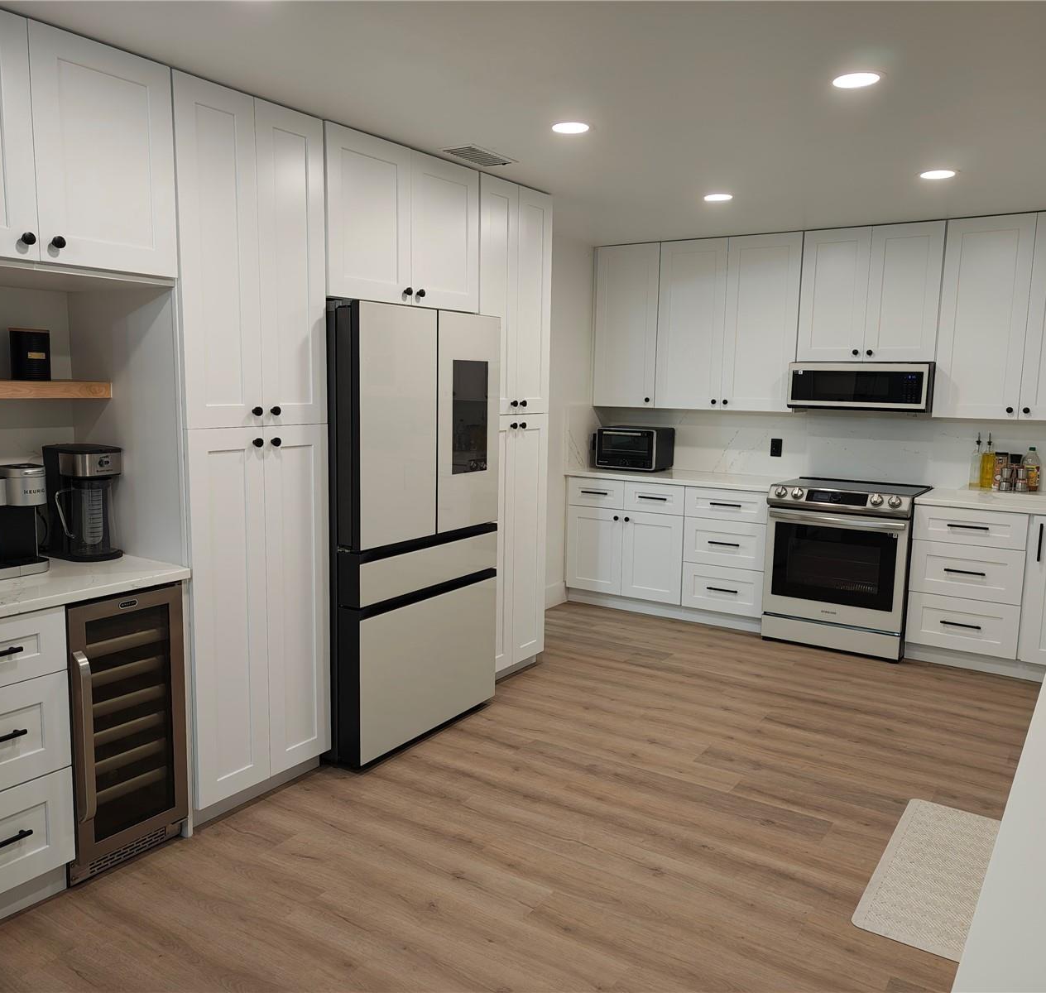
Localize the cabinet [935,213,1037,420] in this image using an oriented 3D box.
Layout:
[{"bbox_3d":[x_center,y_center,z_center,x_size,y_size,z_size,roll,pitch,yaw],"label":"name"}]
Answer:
[{"bbox_3d":[2.582,-0.977,5.116,0.429,1.075,0.328,6,9,33],"label":"cabinet"}]

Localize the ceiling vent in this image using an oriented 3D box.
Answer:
[{"bbox_3d":[-0.182,-1.382,3.745,0.182,0.014,0.355,6,9,33],"label":"ceiling vent"}]

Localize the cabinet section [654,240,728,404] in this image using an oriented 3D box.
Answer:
[{"bbox_3d":[1.165,-1.111,6.008,0.458,1.068,0.330,6,9,34],"label":"cabinet section"}]

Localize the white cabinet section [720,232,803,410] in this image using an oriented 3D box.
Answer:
[{"bbox_3d":[1.547,-1.072,5.750,0.464,1.068,0.330,6,9,34],"label":"white cabinet section"}]

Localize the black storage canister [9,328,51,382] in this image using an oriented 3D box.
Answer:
[{"bbox_3d":[-1.519,-0.435,2.835,0.114,0.158,0.114,6,9,33],"label":"black storage canister"}]

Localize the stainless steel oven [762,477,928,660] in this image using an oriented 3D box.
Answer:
[{"bbox_3d":[1.945,0.406,5.516,0.780,0.927,0.720,6,9,33],"label":"stainless steel oven"}]

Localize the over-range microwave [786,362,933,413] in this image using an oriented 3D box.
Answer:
[{"bbox_3d":[2.004,-0.646,5.376,0.760,0.275,0.460,6,9,33],"label":"over-range microwave"}]

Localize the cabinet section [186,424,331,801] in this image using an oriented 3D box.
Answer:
[{"bbox_3d":[-1.137,0.355,3.326,0.600,1.241,0.608,5,9,32],"label":"cabinet section"}]

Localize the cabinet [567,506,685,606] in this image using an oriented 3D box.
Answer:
[{"bbox_3d":[0.814,0.346,6.202,0.833,0.565,0.600,6,9,33],"label":"cabinet"}]

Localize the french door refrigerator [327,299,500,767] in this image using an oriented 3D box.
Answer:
[{"bbox_3d":[-0.660,0.116,3.916,0.720,1.774,0.902,6,9,33],"label":"french door refrigerator"}]

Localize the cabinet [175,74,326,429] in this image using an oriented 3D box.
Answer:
[{"bbox_3d":[-1.120,-0.783,3.171,0.607,1.054,0.607,6,9,33],"label":"cabinet"}]

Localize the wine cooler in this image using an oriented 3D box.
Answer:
[{"bbox_3d":[-1.400,0.703,2.934,0.595,0.868,0.383,6,9,33],"label":"wine cooler"}]

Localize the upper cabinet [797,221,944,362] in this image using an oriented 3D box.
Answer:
[{"bbox_3d":[2.054,-1.167,5.361,0.775,0.759,0.340,6,9,33],"label":"upper cabinet"}]

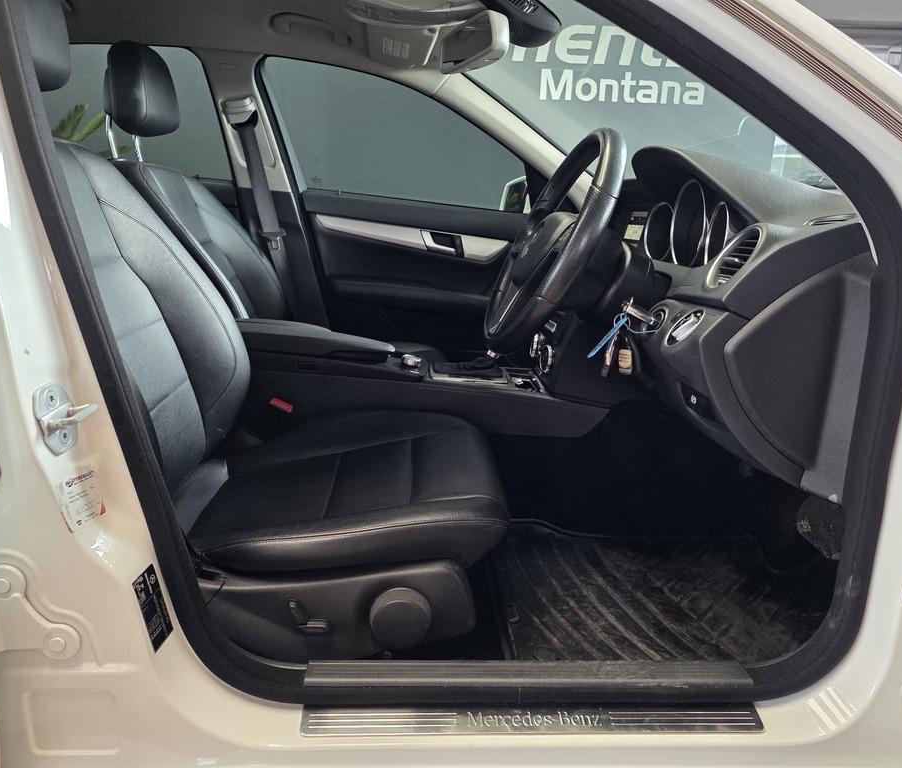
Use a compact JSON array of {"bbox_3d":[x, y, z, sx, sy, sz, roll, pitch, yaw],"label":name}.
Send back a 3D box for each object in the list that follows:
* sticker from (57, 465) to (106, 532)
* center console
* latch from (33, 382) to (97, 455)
[{"bbox_3d":[-0.343,0.106,0.633,0.005,0.052,0.040,3,18,25],"label":"sticker"},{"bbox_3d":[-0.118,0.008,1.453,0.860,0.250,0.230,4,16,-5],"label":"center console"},{"bbox_3d":[-0.352,0.031,0.621,0.034,0.066,0.043,-2,17,18],"label":"latch"}]

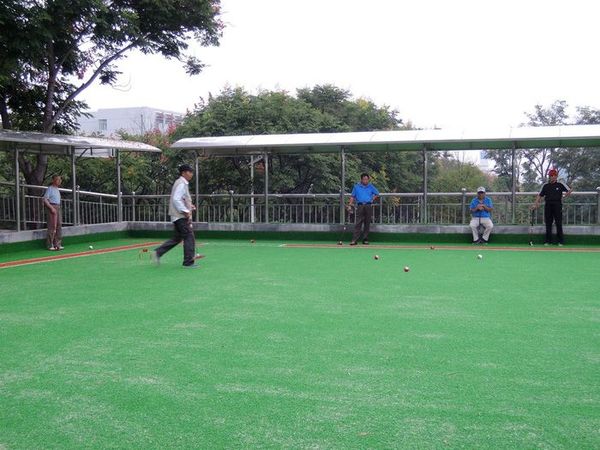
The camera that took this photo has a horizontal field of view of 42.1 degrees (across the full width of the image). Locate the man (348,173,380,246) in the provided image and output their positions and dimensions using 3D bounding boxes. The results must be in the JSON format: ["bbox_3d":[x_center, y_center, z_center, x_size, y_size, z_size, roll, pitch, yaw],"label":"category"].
[{"bbox_3d":[1.485,-0.374,18.300,0.700,1.677,0.420,0,2,7],"label":"man"}]

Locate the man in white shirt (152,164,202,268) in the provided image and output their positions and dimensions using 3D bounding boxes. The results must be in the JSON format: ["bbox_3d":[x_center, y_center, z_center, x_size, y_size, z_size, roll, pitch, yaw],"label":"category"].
[{"bbox_3d":[-2.019,-0.141,12.750,0.800,1.680,0.520,0,2,5],"label":"man in white shirt"}]

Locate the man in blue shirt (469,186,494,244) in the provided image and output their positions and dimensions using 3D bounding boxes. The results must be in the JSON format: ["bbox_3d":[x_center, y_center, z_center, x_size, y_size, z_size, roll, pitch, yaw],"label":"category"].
[{"bbox_3d":[4.235,-0.215,18.200,0.580,1.330,0.720,0,2,0],"label":"man in blue shirt"}]

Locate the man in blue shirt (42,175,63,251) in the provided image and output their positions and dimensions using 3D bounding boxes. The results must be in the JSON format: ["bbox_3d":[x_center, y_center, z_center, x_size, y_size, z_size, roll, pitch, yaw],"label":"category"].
[{"bbox_3d":[-5.330,-0.264,16.900,0.400,1.634,0.500,1,3,35],"label":"man in blue shirt"}]

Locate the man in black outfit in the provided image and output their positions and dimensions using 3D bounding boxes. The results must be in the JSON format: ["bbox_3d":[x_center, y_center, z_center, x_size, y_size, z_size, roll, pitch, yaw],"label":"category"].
[{"bbox_3d":[5.622,-0.388,17.400,0.820,1.722,0.420,0,2,11],"label":"man in black outfit"}]

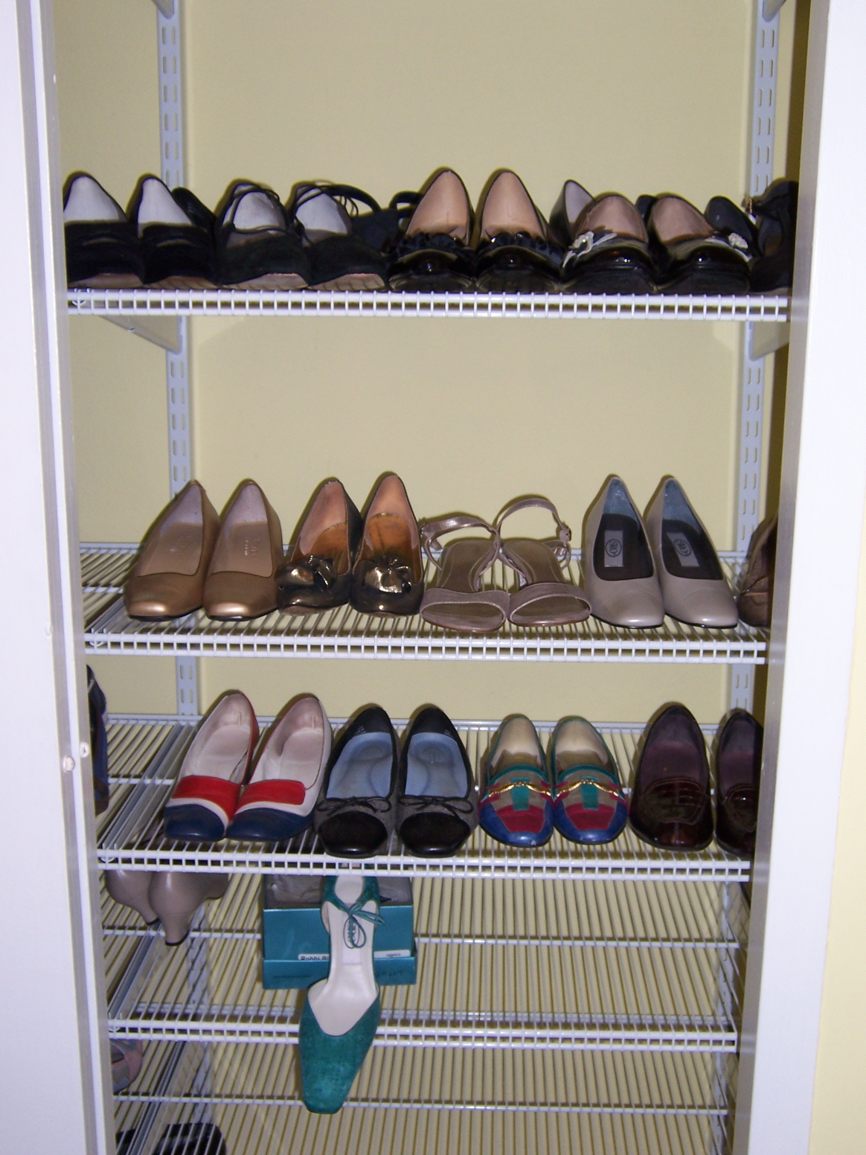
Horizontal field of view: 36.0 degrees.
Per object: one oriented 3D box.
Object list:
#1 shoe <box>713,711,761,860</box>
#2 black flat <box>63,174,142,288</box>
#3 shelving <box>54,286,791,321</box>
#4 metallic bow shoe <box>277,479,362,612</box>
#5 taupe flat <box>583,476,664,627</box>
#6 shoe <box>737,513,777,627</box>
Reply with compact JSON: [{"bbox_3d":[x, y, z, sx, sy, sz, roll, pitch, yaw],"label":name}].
[{"bbox_3d":[0.344,0.212,1.408,0.083,0.073,0.250,2,13,5],"label":"shoe"},{"bbox_3d":[-0.328,-0.346,1.323,0.077,0.118,0.240,-3,13,-14],"label":"black flat"},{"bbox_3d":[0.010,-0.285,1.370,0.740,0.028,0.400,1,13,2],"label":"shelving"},{"bbox_3d":[-0.116,-0.033,1.416,0.075,0.103,0.240,1,13,3],"label":"metallic bow shoe"},{"bbox_3d":[0.191,-0.032,1.397,0.080,0.107,0.245,1,13,2],"label":"taupe flat"},{"bbox_3d":[0.369,-0.021,1.389,0.078,0.092,0.240,4,14,16],"label":"shoe"}]

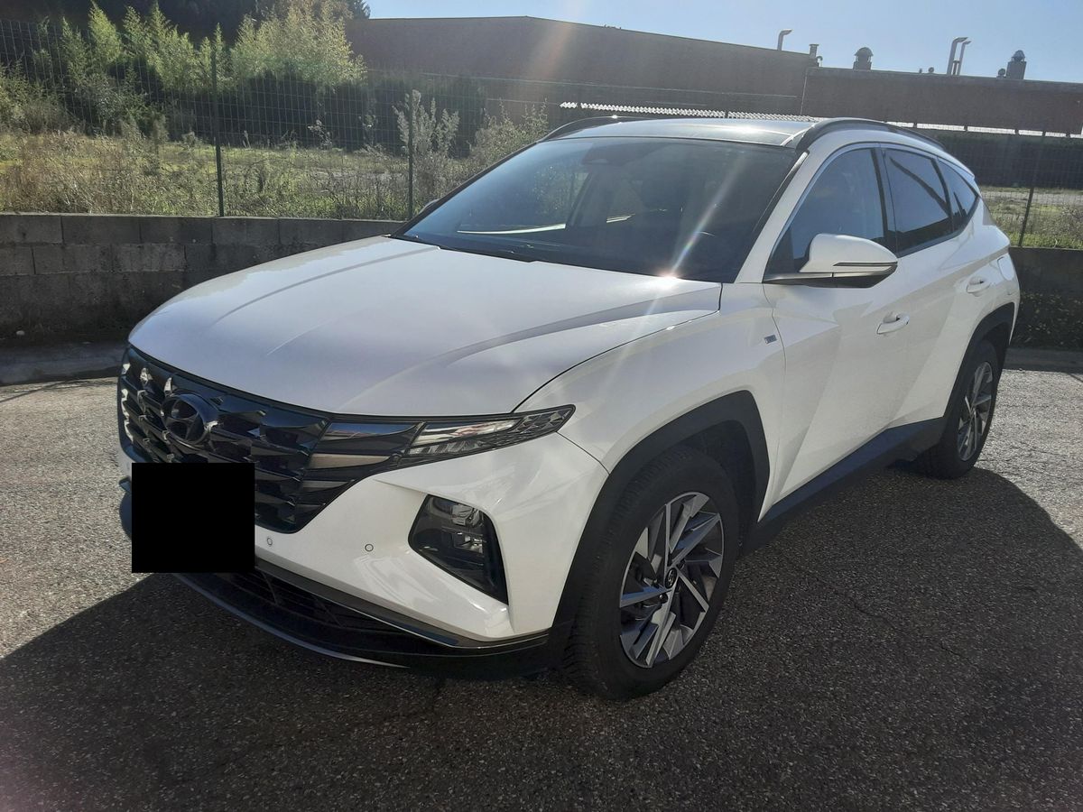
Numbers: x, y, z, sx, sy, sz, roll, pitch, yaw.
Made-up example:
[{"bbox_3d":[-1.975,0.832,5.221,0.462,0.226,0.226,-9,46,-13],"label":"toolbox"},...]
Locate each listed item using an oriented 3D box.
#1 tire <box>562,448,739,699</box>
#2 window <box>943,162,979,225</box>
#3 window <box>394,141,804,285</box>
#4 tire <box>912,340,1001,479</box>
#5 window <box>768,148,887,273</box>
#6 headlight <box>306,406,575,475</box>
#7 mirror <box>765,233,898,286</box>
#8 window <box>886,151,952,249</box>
[{"bbox_3d":[0.282,0.449,2.380,0.240,0.705,0.705,16,20,40],"label":"tire"},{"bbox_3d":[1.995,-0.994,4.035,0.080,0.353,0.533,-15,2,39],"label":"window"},{"bbox_3d":[0.162,-0.757,3.102,1.540,0.100,0.900,16,51,40],"label":"window"},{"bbox_3d":[2.095,0.006,4.304,0.240,0.705,0.705,16,20,40],"label":"tire"},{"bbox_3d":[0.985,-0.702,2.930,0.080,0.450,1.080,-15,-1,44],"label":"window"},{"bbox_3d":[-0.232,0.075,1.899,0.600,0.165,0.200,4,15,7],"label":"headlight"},{"bbox_3d":[0.872,-0.424,2.508,0.280,0.165,0.250,16,20,40],"label":"mirror"},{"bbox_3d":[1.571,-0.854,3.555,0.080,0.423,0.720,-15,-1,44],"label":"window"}]

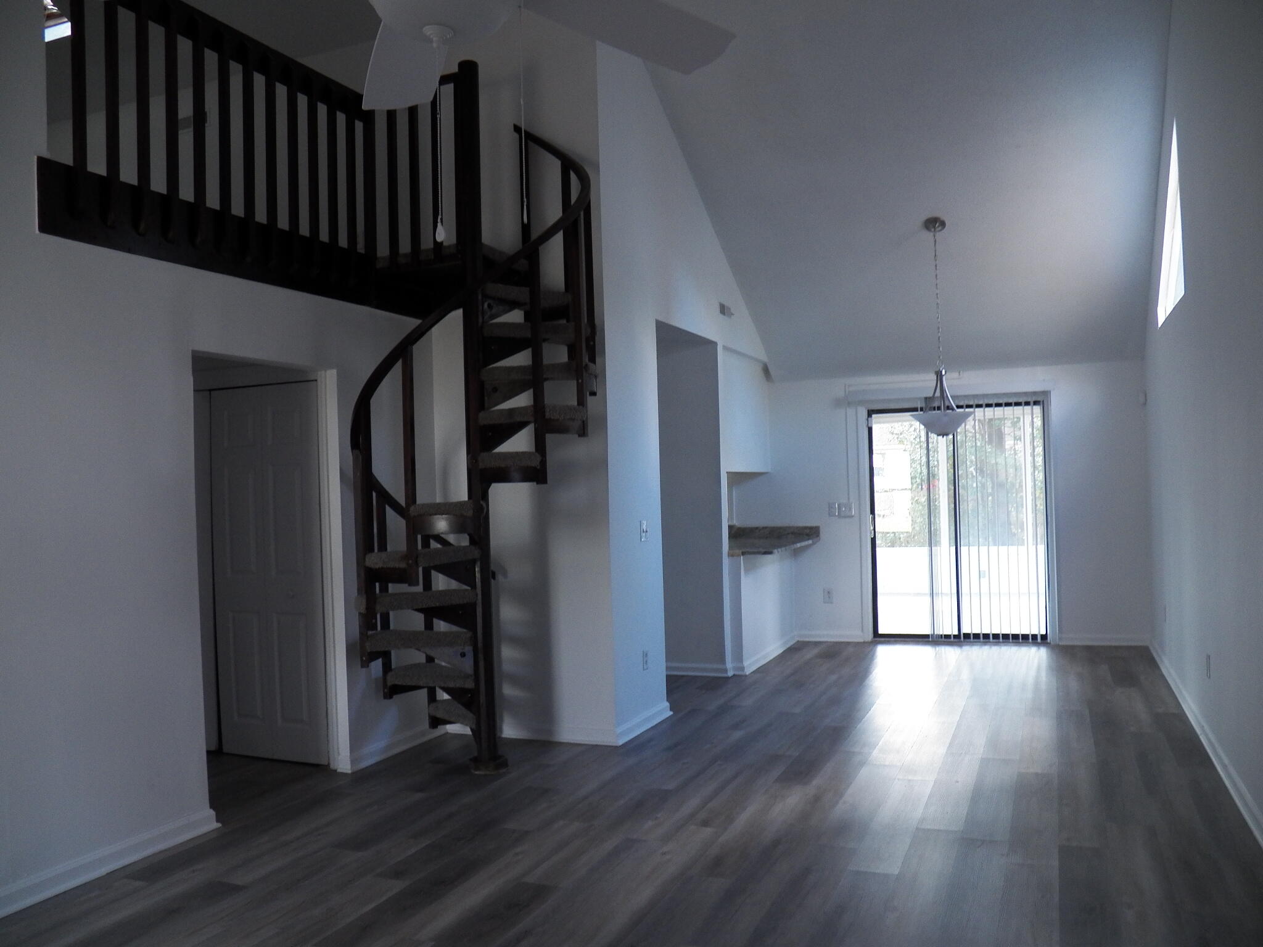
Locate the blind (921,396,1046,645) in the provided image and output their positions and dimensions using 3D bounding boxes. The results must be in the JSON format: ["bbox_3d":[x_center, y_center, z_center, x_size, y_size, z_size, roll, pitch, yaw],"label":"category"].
[{"bbox_3d":[2.925,0.389,8.479,0.991,2.004,0.090,-2,-1,20],"label":"blind"}]

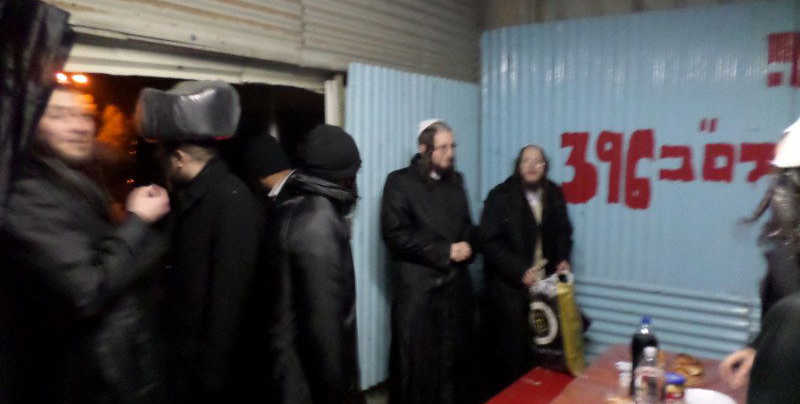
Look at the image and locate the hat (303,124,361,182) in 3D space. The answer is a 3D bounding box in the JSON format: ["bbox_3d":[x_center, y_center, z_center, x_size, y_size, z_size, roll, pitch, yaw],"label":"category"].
[{"bbox_3d":[-0.269,-0.191,2.270,0.235,0.215,0.205,-5,7,-36],"label":"hat"}]

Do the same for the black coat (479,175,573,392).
[{"bbox_3d":[0.733,0.504,3.350,0.530,1.250,0.370,-2,6,-16],"label":"black coat"}]

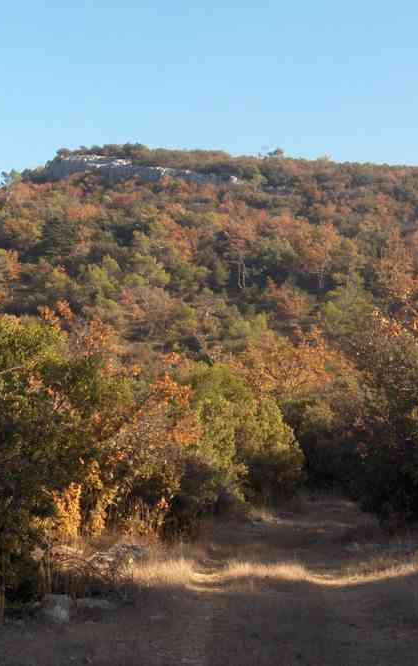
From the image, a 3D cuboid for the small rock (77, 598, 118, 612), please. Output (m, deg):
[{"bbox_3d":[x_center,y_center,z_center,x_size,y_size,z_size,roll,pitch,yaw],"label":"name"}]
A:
[{"bbox_3d":[-1.043,2.549,13.200,0.370,0.120,0.270,0,-3,0],"label":"small rock"}]

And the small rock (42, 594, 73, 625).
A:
[{"bbox_3d":[-1.374,2.508,12.800,0.290,0.250,0.250,0,-3,0],"label":"small rock"}]

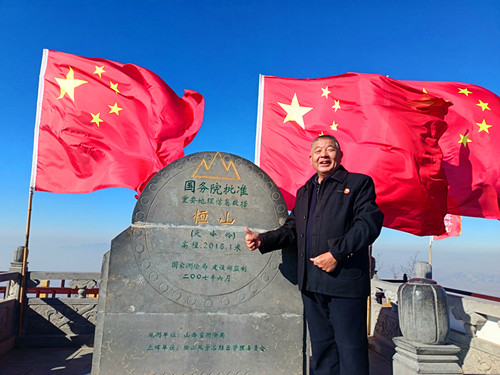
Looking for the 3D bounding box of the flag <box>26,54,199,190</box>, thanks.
[{"bbox_3d":[-1.387,-0.652,3.623,1.740,1.560,0.450,1,-8,8],"label":"flag"}]

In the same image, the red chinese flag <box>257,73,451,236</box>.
[{"bbox_3d":[0.985,-0.394,3.598,1.900,1.660,0.450,0,-8,15],"label":"red chinese flag"}]

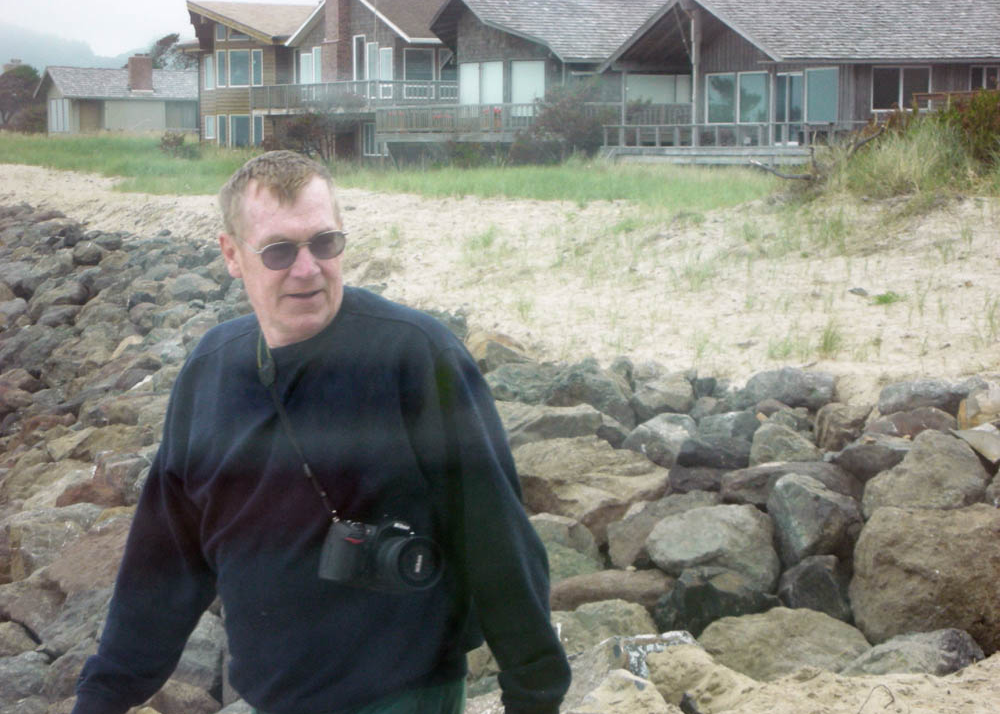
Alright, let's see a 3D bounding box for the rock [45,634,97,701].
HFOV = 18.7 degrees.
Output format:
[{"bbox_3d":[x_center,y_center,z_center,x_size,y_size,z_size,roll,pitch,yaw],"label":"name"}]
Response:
[{"bbox_3d":[-1.582,1.150,11.200,0.250,0.240,0.240,0,4,0],"label":"rock"}]

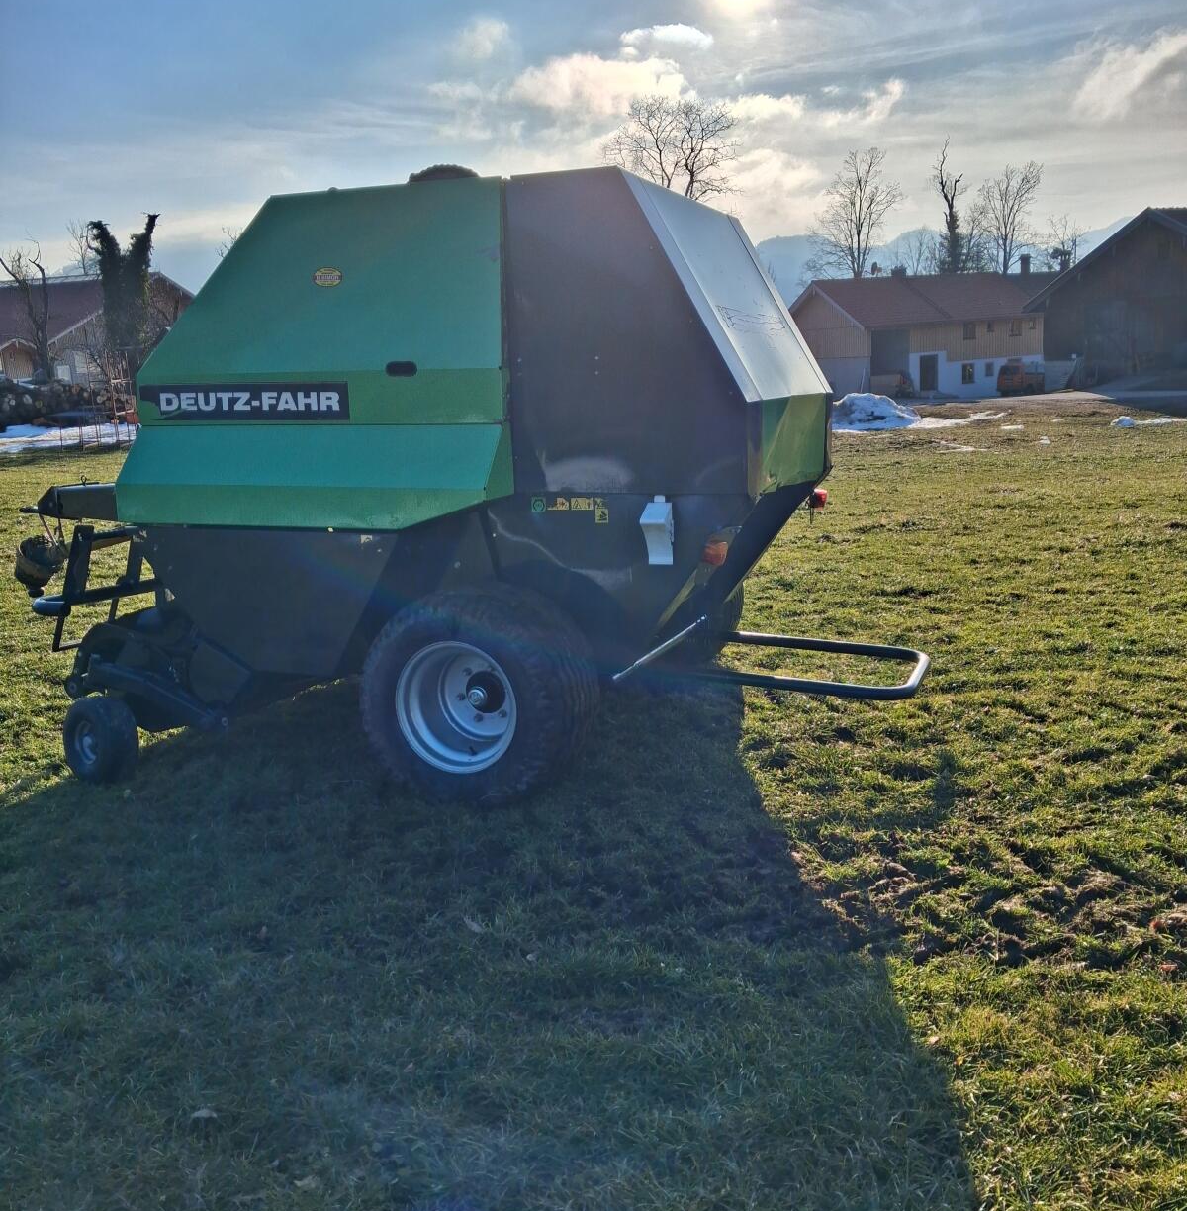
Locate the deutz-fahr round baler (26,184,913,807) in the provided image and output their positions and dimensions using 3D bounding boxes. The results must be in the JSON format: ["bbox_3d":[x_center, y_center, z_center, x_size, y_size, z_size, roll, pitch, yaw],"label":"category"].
[{"bbox_3d":[-0.819,-0.637,5.682,4.620,2.360,2.480,3,11,20],"label":"deutz-fahr round baler"}]

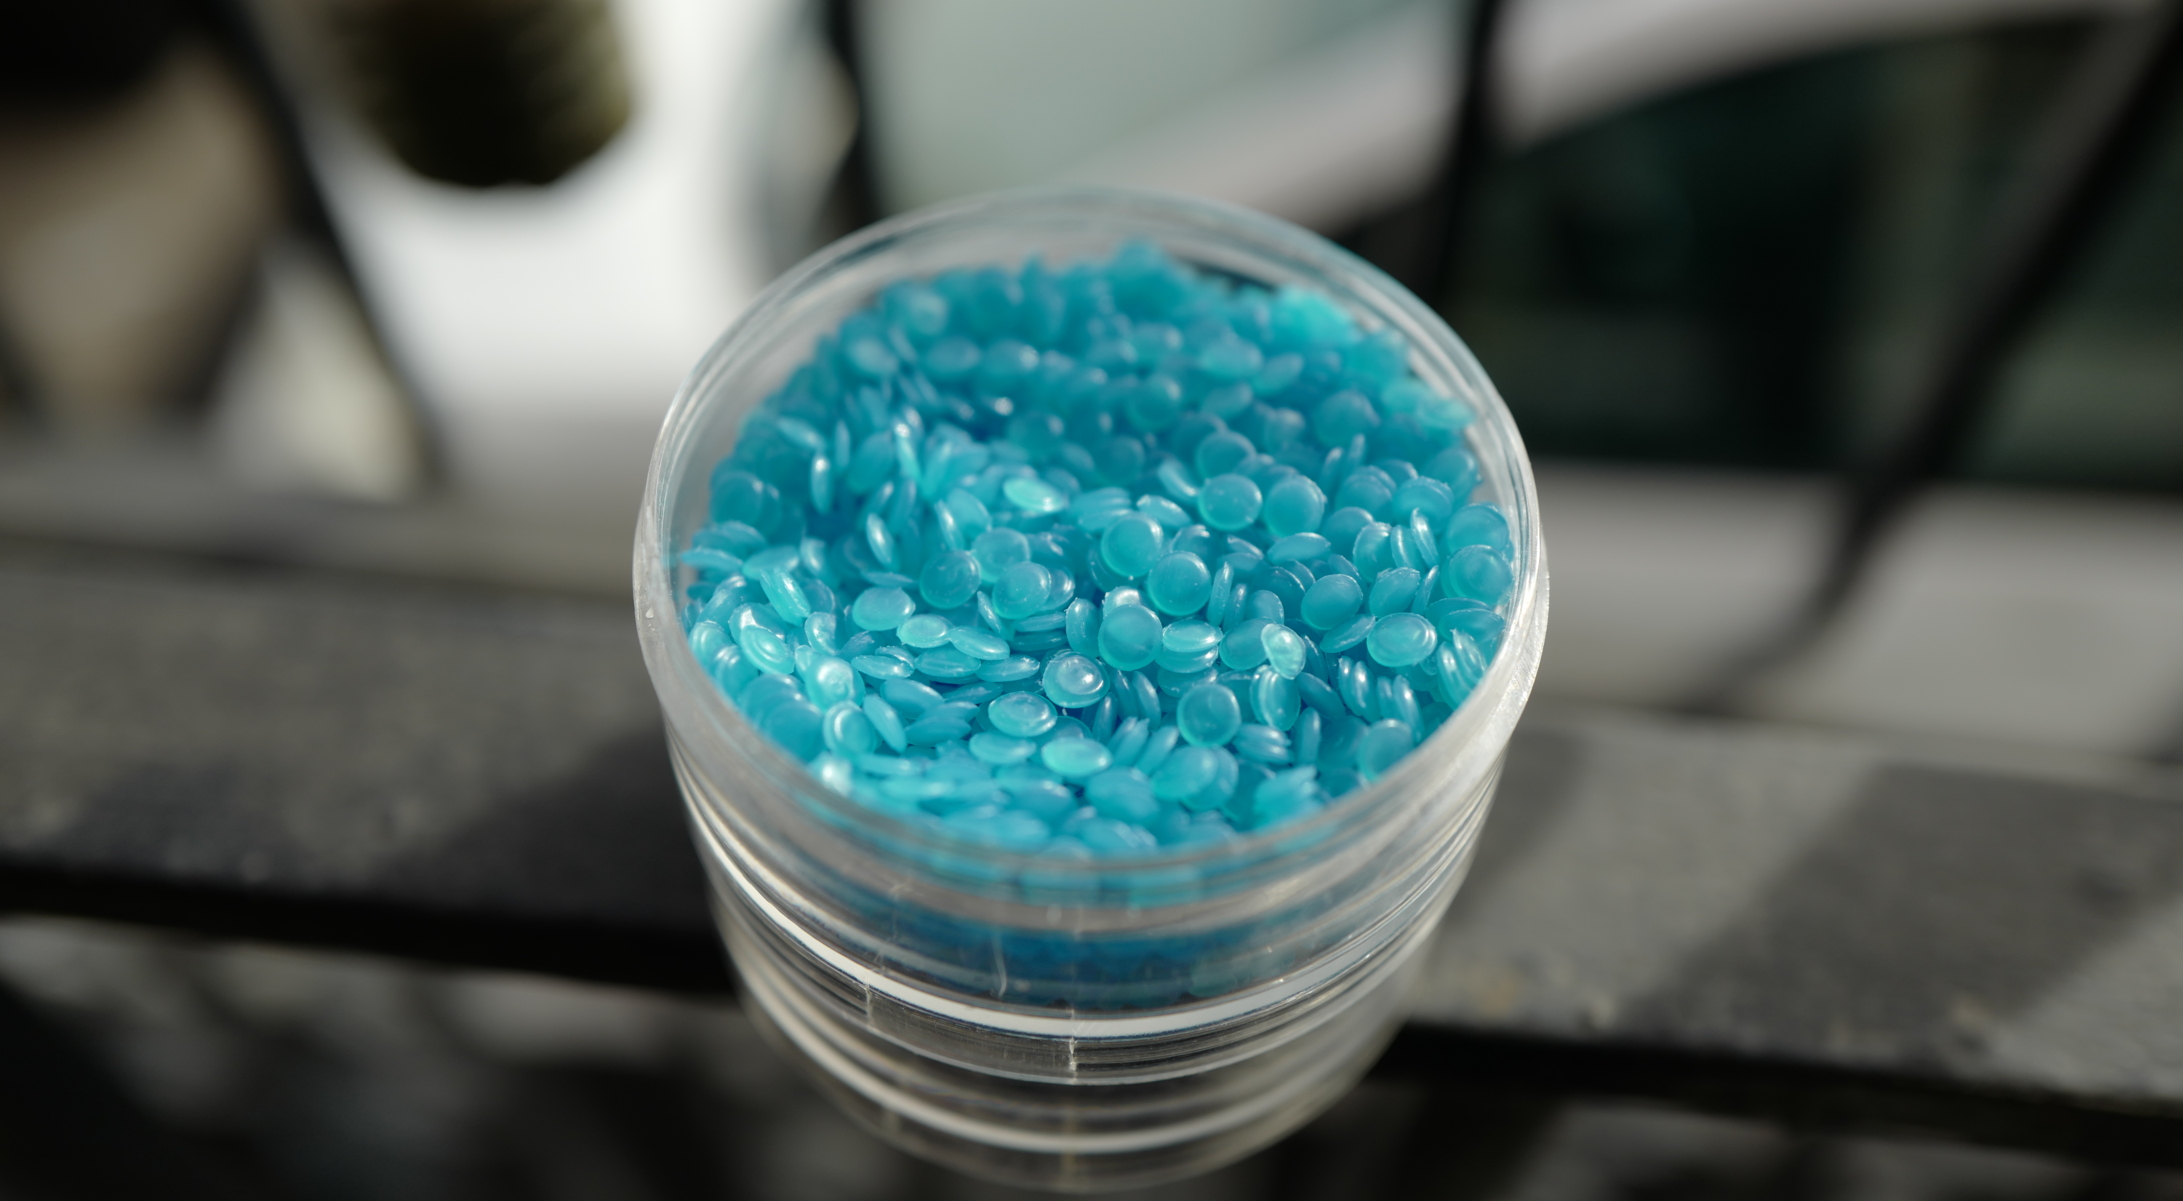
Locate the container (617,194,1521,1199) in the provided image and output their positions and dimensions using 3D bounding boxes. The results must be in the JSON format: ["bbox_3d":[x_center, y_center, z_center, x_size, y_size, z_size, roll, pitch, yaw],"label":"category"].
[{"bbox_3d":[0.000,0.005,0.131,0.063,0.046,0.063,1,51,0],"label":"container"}]

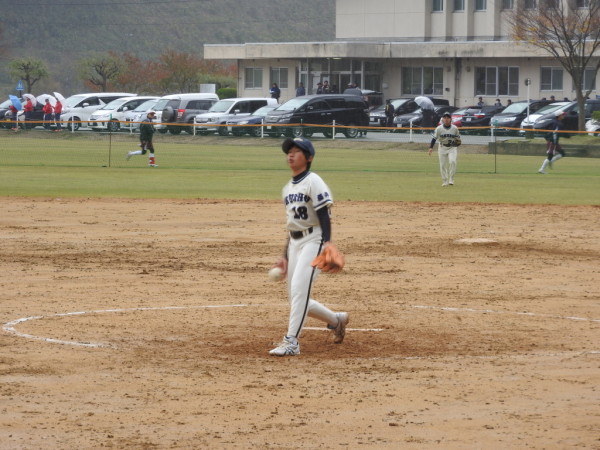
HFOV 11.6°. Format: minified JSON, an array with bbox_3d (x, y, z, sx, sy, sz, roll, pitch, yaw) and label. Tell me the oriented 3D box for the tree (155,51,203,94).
[{"bbox_3d":[-7.705,-8.821,190.000,3.300,4.800,3.200,1,2,0],"label":"tree"}]

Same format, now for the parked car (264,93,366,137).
[{"bbox_3d":[0.725,-4.782,129.500,4.850,1.900,1.830,-1,3,-37],"label":"parked car"}]

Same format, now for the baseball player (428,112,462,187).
[{"bbox_3d":[2.928,-1.518,59.500,0.650,1.520,0.460,0,2,3],"label":"baseball player"}]

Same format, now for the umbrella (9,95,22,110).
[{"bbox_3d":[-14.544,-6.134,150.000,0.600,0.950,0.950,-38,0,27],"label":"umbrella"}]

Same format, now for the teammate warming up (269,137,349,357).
[{"bbox_3d":[0.058,0.151,20.200,0.640,1.500,0.920,2,3,37],"label":"teammate warming up"}]

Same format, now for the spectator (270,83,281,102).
[{"bbox_3d":[-1.386,-7.160,166.000,0.520,1.630,0.400,2,3,37],"label":"spectator"}]

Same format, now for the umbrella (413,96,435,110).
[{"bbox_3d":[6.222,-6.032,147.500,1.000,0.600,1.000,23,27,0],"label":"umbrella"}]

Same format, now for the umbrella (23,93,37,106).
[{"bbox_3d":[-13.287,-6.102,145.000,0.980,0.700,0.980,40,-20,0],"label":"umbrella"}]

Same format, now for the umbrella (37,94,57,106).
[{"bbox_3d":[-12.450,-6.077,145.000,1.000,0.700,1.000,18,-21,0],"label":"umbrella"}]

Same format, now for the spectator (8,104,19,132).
[{"bbox_3d":[-14.089,-5.438,145.000,0.420,1.600,0.500,-2,3,-37],"label":"spectator"}]

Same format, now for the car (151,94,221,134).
[{"bbox_3d":[-5.460,-5.411,143.000,1.760,1.850,4.500,1,3,30],"label":"car"}]

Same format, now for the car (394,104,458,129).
[{"bbox_3d":[6.872,-5.360,150.000,4.500,1.460,1.750,-1,3,-37],"label":"car"}]

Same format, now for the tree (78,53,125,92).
[{"bbox_3d":[-12.065,-8.283,180.000,2.950,4.500,2.950,1,2,0],"label":"tree"}]

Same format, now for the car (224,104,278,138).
[{"bbox_3d":[-1.341,-4.729,134.000,1.740,1.470,4.500,2,3,38],"label":"car"}]

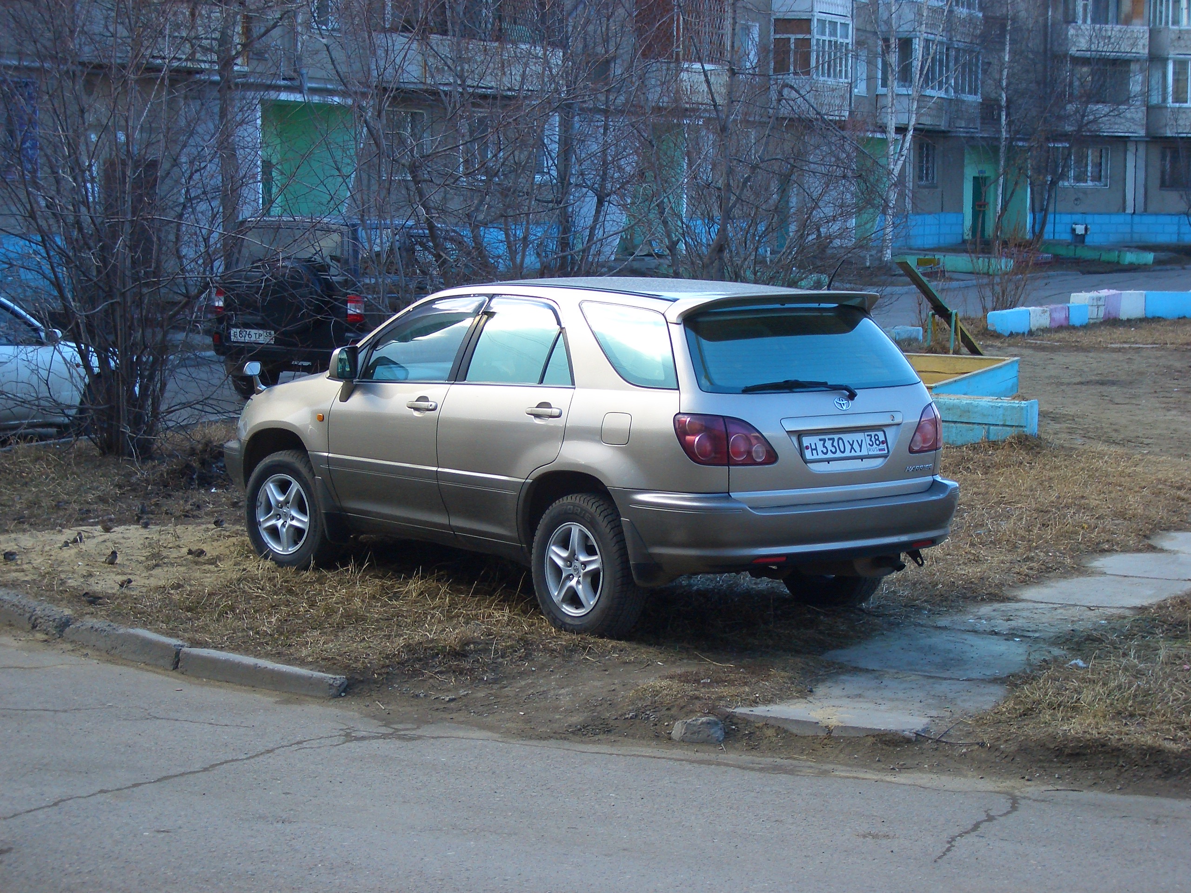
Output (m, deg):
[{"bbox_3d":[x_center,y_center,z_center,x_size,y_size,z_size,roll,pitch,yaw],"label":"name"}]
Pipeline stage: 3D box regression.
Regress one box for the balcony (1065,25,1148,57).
[{"bbox_3d":[17.630,-14.226,89.435,3.400,1.100,1.100,-3,6,-29],"label":"balcony"}]

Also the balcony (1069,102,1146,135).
[{"bbox_3d":[17.646,-11.527,89.435,3.400,1.100,1.100,-3,6,-29],"label":"balcony"}]

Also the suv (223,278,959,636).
[{"bbox_3d":[-0.193,-0.035,13.713,1.860,1.680,4.580,-4,7,-38],"label":"suv"}]

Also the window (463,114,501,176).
[{"bbox_3d":[-2.452,-6.492,55.000,0.150,1.400,1.800,3,6,25],"label":"window"}]

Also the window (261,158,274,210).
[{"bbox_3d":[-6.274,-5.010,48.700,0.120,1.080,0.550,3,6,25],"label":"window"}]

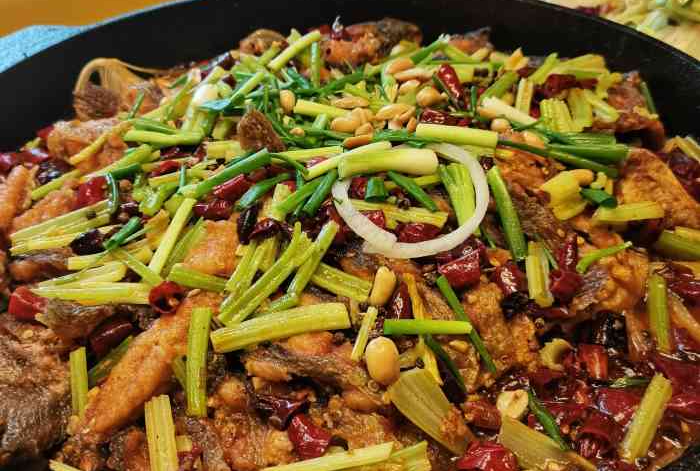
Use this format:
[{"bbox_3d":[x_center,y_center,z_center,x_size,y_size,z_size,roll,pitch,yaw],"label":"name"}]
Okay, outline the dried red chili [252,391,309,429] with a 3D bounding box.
[{"bbox_3d":[-0.022,0.055,0.221,0.016,0.005,0.008,19,44,17],"label":"dried red chili"}]

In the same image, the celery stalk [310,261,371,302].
[{"bbox_3d":[-0.004,0.015,0.234,0.022,0.004,0.006,21,44,20],"label":"celery stalk"}]

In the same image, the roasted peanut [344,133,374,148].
[{"bbox_3d":[0.004,-0.041,0.306,0.013,0.004,0.005,-12,41,-12],"label":"roasted peanut"}]

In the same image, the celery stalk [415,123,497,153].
[{"bbox_3d":[0.044,-0.040,0.289,0.033,0.006,0.008,5,38,8],"label":"celery stalk"}]

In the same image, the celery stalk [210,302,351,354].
[{"bbox_3d":[-0.022,0.029,0.222,0.043,0.006,0.008,-9,39,-7],"label":"celery stalk"}]

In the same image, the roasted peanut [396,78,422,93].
[{"bbox_3d":[0.029,-0.074,0.347,0.013,0.007,0.008,-24,44,-26],"label":"roasted peanut"}]

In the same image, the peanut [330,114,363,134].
[{"bbox_3d":[-0.002,-0.051,0.316,0.014,0.008,0.009,-9,39,-10],"label":"peanut"}]

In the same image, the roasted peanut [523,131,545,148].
[{"bbox_3d":[0.078,-0.041,0.298,0.009,0.004,0.006,31,46,7],"label":"roasted peanut"}]

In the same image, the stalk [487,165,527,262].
[{"bbox_3d":[0.062,-0.009,0.277,0.005,0.004,0.040,-8,64,-8],"label":"stalk"}]

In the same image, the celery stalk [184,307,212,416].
[{"bbox_3d":[-0.043,0.035,0.201,0.006,0.005,0.039,-5,38,-5],"label":"celery stalk"}]

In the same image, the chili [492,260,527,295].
[{"bbox_3d":[0.058,0.015,0.257,0.009,0.008,0.013,-13,49,-13],"label":"chili"}]

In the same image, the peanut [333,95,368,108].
[{"bbox_3d":[0.000,-0.060,0.318,0.016,0.004,0.006,2,39,5],"label":"peanut"}]

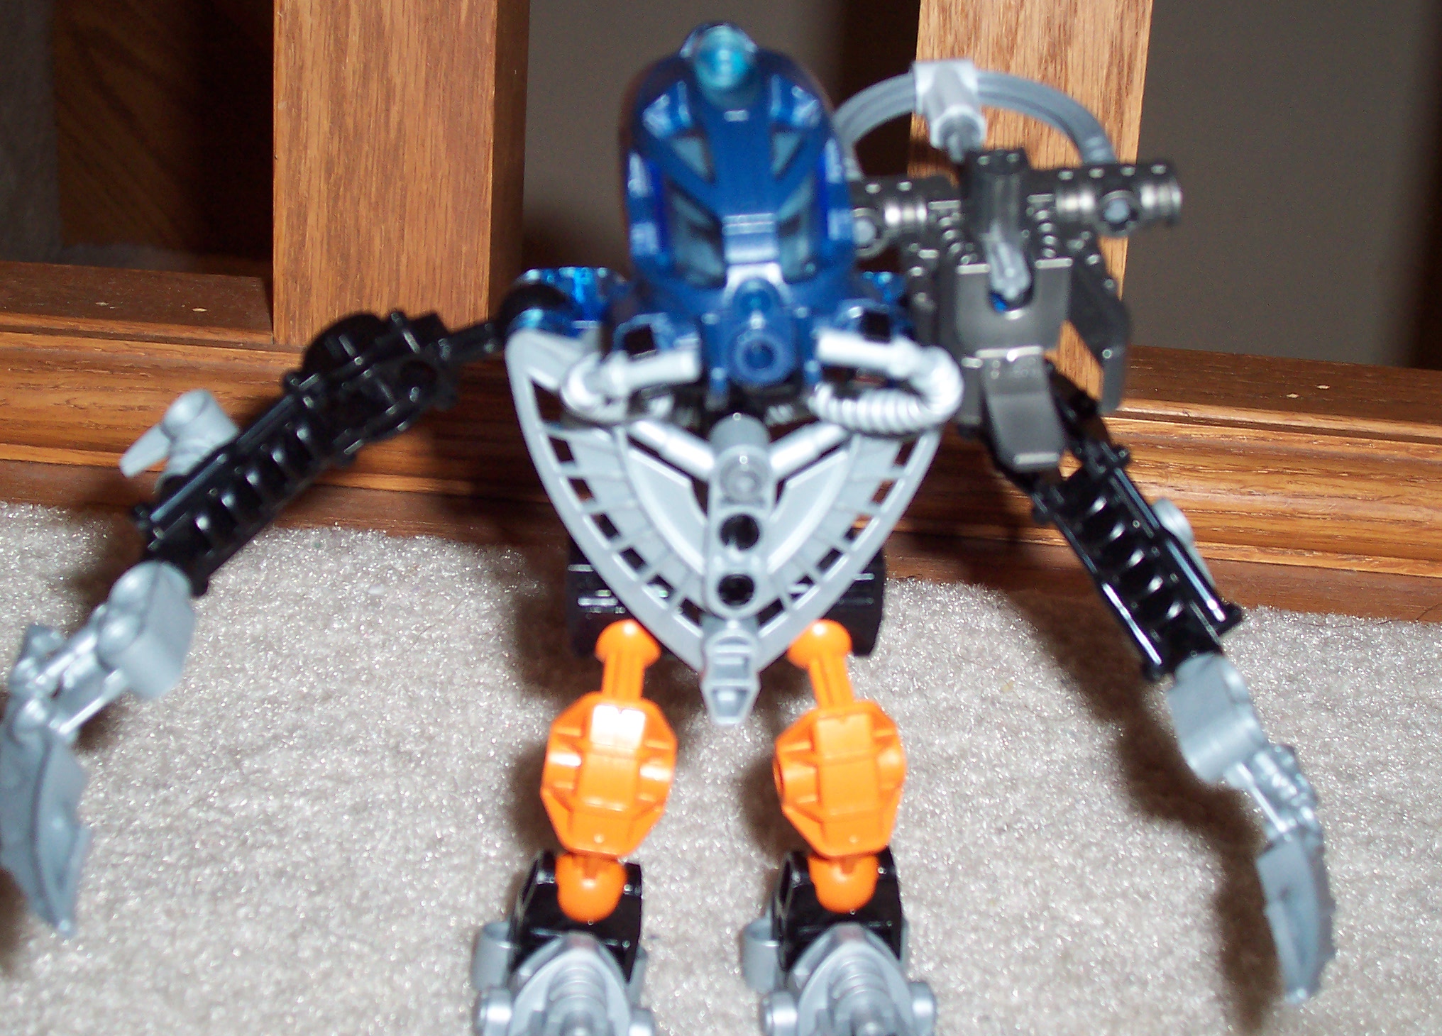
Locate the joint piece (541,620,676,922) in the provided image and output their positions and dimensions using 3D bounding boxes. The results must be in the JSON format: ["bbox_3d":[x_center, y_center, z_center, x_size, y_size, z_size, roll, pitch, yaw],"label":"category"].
[{"bbox_3d":[-0.017,0.038,0.357,0.020,0.049,0.015,9,15,-2],"label":"joint piece"}]

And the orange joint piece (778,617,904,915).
[{"bbox_3d":[0.018,0.038,0.360,0.020,0.049,0.015,-10,22,-7],"label":"orange joint piece"}]

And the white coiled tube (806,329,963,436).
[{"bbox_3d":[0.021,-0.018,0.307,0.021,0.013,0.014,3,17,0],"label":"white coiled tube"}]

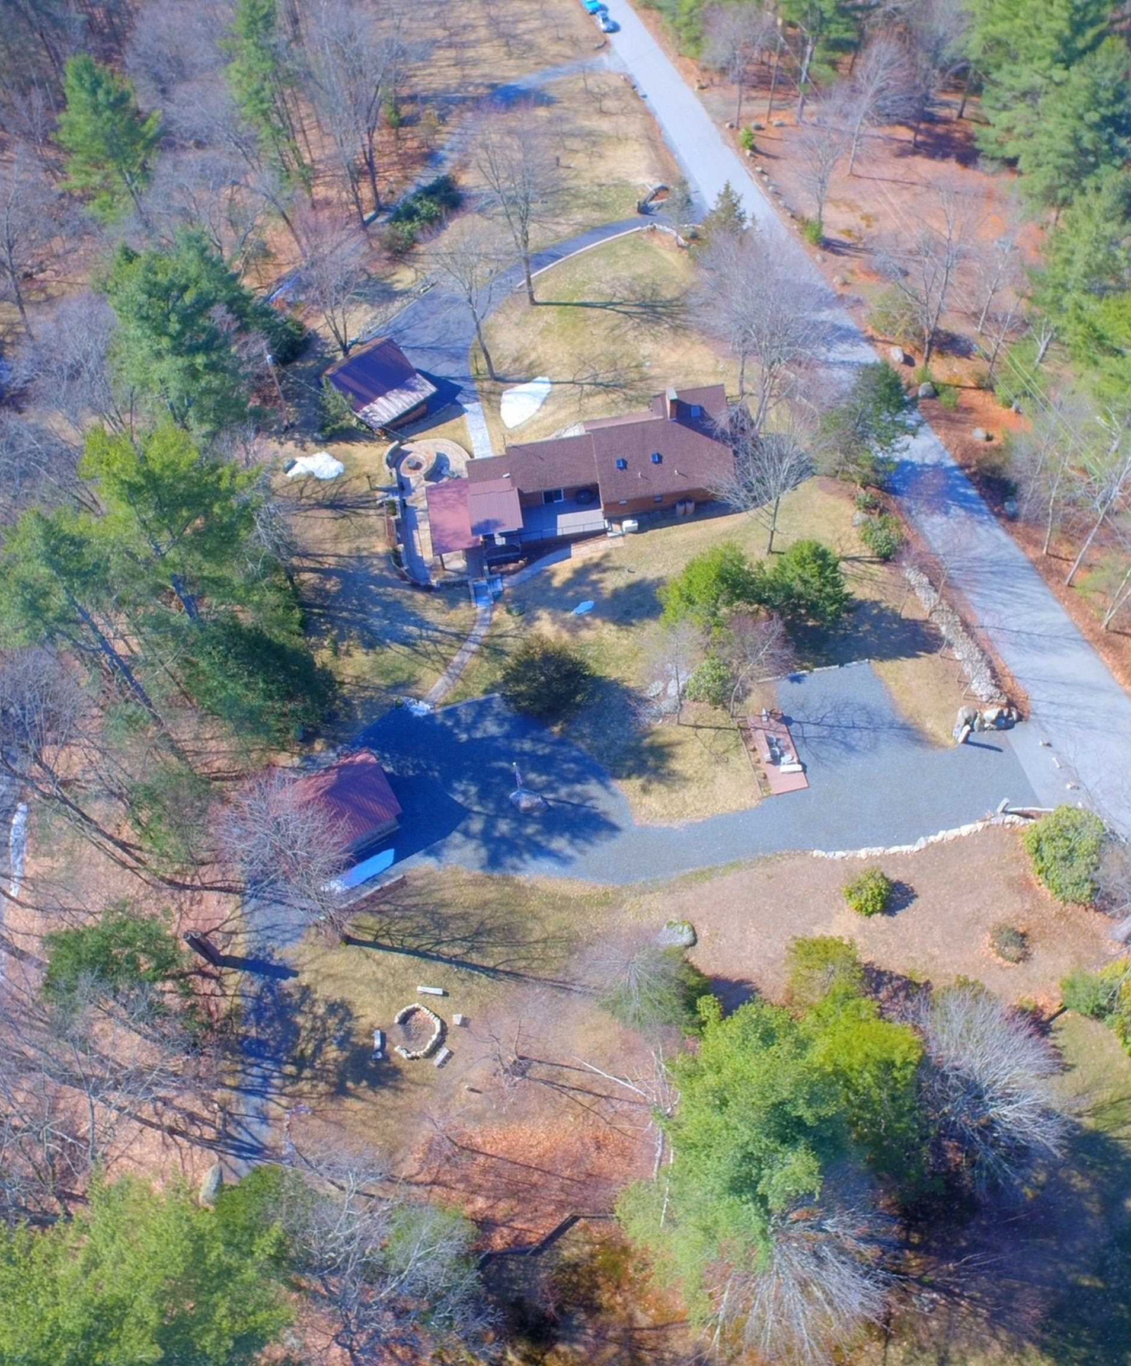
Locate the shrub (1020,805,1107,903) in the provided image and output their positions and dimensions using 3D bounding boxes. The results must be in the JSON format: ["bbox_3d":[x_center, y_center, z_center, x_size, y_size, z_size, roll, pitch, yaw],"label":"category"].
[{"bbox_3d":[30.989,10.910,65.847,5.000,4.200,5.000,-8,56,0],"label":"shrub"}]

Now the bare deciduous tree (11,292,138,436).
[{"bbox_3d":[-42.200,-27.200,92.600,10.000,13.700,10.000,-5,53,0],"label":"bare deciduous tree"}]

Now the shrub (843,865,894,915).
[{"bbox_3d":[19.179,13.140,66.481,3.000,2.400,3.000,-8,56,0],"label":"shrub"}]

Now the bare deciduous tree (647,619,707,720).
[{"bbox_3d":[7.335,-0.305,67.560,3.900,10.500,3.900,-6,55,0],"label":"bare deciduous tree"}]

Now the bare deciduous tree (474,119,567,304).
[{"bbox_3d":[-4.200,-45.300,102.700,8.700,18.000,8.700,-5,53,0],"label":"bare deciduous tree"}]

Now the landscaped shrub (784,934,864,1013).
[{"bbox_3d":[13.800,15.600,56.300,3.900,3.200,3.900,-5,53,0],"label":"landscaped shrub"}]

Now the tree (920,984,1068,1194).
[{"bbox_3d":[20.100,19.100,49.500,7.600,7.000,7.600,-5,53,0],"label":"tree"}]

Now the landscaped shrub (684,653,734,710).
[{"bbox_3d":[9.897,0.013,71.365,3.400,3.600,3.400,-6,55,0],"label":"landscaped shrub"}]

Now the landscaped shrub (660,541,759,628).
[{"bbox_3d":[10.500,-7.100,75.800,6.900,5.100,6.900,-5,53,0],"label":"landscaped shrub"}]

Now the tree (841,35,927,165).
[{"bbox_3d":[31.873,-58.221,106.572,8.300,13.200,8.300,-8,56,0],"label":"tree"}]

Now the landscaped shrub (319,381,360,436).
[{"bbox_3d":[-20.124,-24.145,93.307,3.300,5.000,3.300,-8,56,0],"label":"landscaped shrub"}]

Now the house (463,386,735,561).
[{"bbox_3d":[3.008,-18.525,86.909,22.400,6.000,13.000,-8,56,0],"label":"house"}]

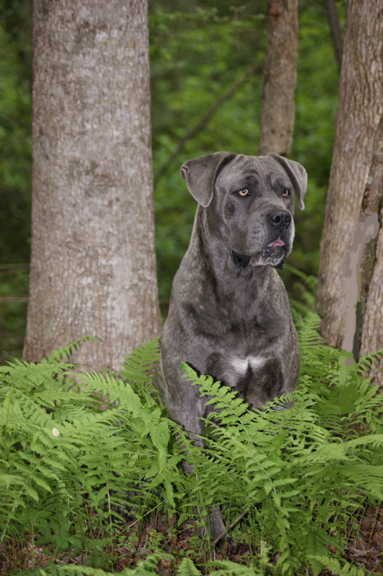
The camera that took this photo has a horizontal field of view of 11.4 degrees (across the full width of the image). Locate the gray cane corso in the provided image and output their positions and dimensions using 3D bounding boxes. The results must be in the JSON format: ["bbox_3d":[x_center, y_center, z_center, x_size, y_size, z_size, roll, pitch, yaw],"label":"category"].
[{"bbox_3d":[0.010,0.110,4.420,0.420,0.860,0.680,-2,6,-21],"label":"gray cane corso"}]

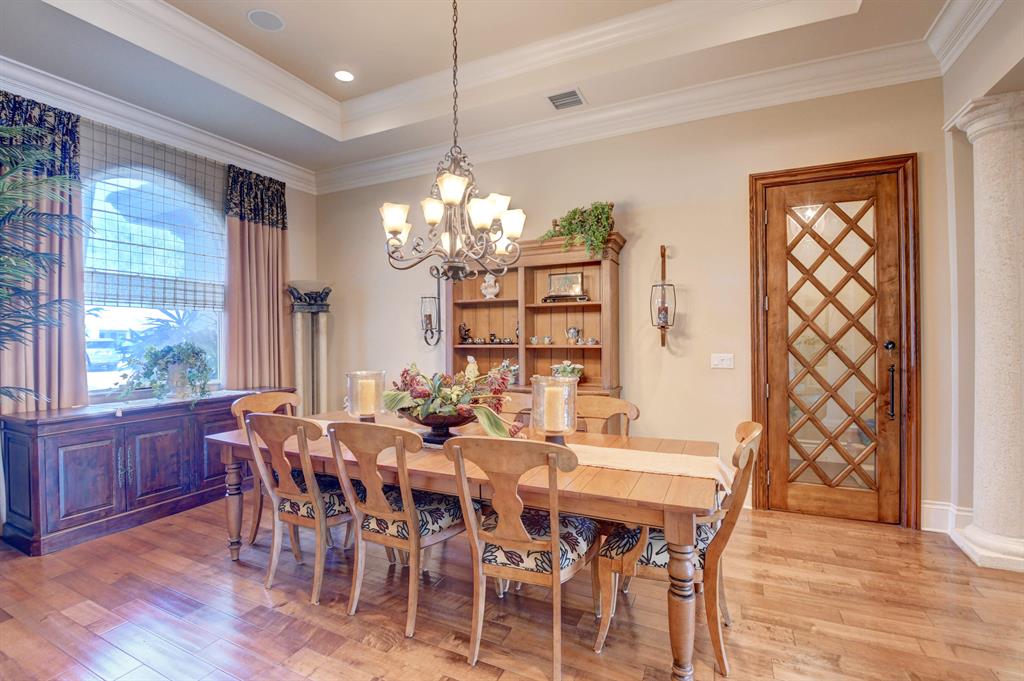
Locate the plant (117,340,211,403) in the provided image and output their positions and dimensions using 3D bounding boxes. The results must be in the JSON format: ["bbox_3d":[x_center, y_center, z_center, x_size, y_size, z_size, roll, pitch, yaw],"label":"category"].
[{"bbox_3d":[-2.795,0.251,3.465,0.400,0.480,0.550,-1,1,29],"label":"plant"}]

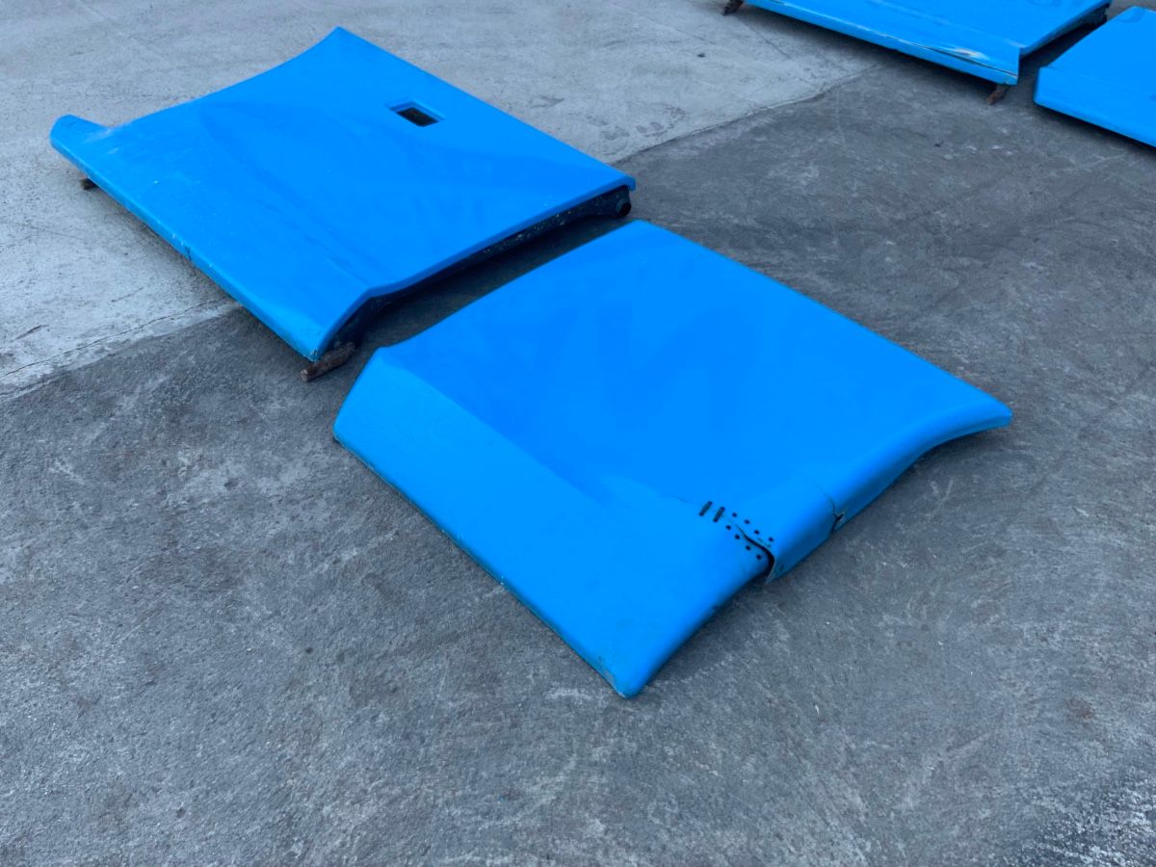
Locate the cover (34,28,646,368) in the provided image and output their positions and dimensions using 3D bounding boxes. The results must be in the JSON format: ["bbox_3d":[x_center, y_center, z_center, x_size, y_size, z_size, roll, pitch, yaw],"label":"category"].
[{"bbox_3d":[-0.740,-0.816,2.864,1.055,0.160,1.510,-32,51,-31],"label":"cover"}]

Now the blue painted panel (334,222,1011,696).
[{"bbox_3d":[0.176,-0.035,2.002,0.985,0.175,0.995,-32,51,-31],"label":"blue painted panel"}]

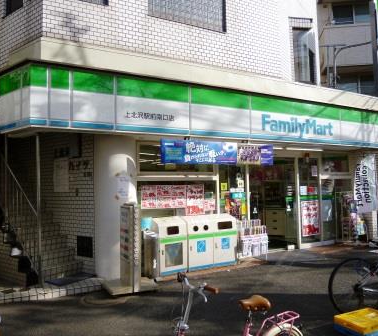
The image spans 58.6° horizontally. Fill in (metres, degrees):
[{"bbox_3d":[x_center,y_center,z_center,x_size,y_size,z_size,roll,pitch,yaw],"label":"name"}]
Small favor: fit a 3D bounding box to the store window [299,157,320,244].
[{"bbox_3d":[2.924,0.804,8.105,0.850,2.140,0.080,0,-3,-29],"label":"store window"}]

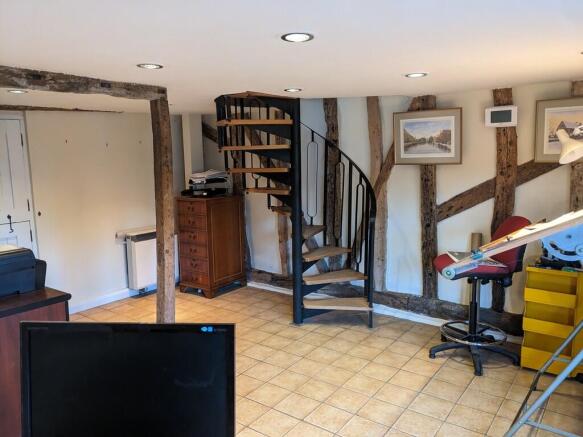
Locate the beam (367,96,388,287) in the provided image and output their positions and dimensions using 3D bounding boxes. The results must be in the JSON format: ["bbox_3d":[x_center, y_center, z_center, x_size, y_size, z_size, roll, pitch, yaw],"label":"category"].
[{"bbox_3d":[0.845,-0.210,4.368,0.170,1.840,0.110,5,10,36],"label":"beam"}]

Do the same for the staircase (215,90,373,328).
[{"bbox_3d":[0.051,-0.056,4.254,1.466,2.132,1.244,1,9,13],"label":"staircase"}]

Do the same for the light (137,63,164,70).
[{"bbox_3d":[-0.755,-0.816,2.429,0.135,0.030,0.135,-1,8,0],"label":"light"}]

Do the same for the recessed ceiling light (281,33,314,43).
[{"bbox_3d":[0.026,-0.759,1.909,0.140,0.030,0.140,-1,8,0],"label":"recessed ceiling light"}]

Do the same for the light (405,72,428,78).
[{"bbox_3d":[0.796,-0.913,2.892,0.135,0.030,0.135,5,10,36],"label":"light"}]

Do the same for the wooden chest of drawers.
[{"bbox_3d":[-0.961,0.292,5.425,0.506,1.140,0.575,5,10,36],"label":"wooden chest of drawers"}]

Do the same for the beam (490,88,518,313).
[{"bbox_3d":[1.743,-0.115,3.726,0.165,1.840,0.110,5,10,36],"label":"beam"}]

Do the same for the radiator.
[{"bbox_3d":[-1.605,0.465,5.289,0.170,0.620,0.670,5,10,36],"label":"radiator"}]

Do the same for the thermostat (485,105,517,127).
[{"bbox_3d":[1.690,-0.811,3.654,0.225,0.160,0.040,5,10,36],"label":"thermostat"}]

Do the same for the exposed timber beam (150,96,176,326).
[{"bbox_3d":[-0.948,0.139,3.373,0.105,1.990,0.125,5,10,36],"label":"exposed timber beam"}]

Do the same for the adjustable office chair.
[{"bbox_3d":[1.461,0.534,3.538,0.740,1.120,0.620,-3,9,-15],"label":"adjustable office chair"}]

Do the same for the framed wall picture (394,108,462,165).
[{"bbox_3d":[1.185,-0.705,3.977,0.600,0.468,0.030,5,10,36],"label":"framed wall picture"}]

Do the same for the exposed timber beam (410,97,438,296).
[{"bbox_3d":[1.258,-0.165,4.137,0.165,1.869,0.100,5,10,36],"label":"exposed timber beam"}]

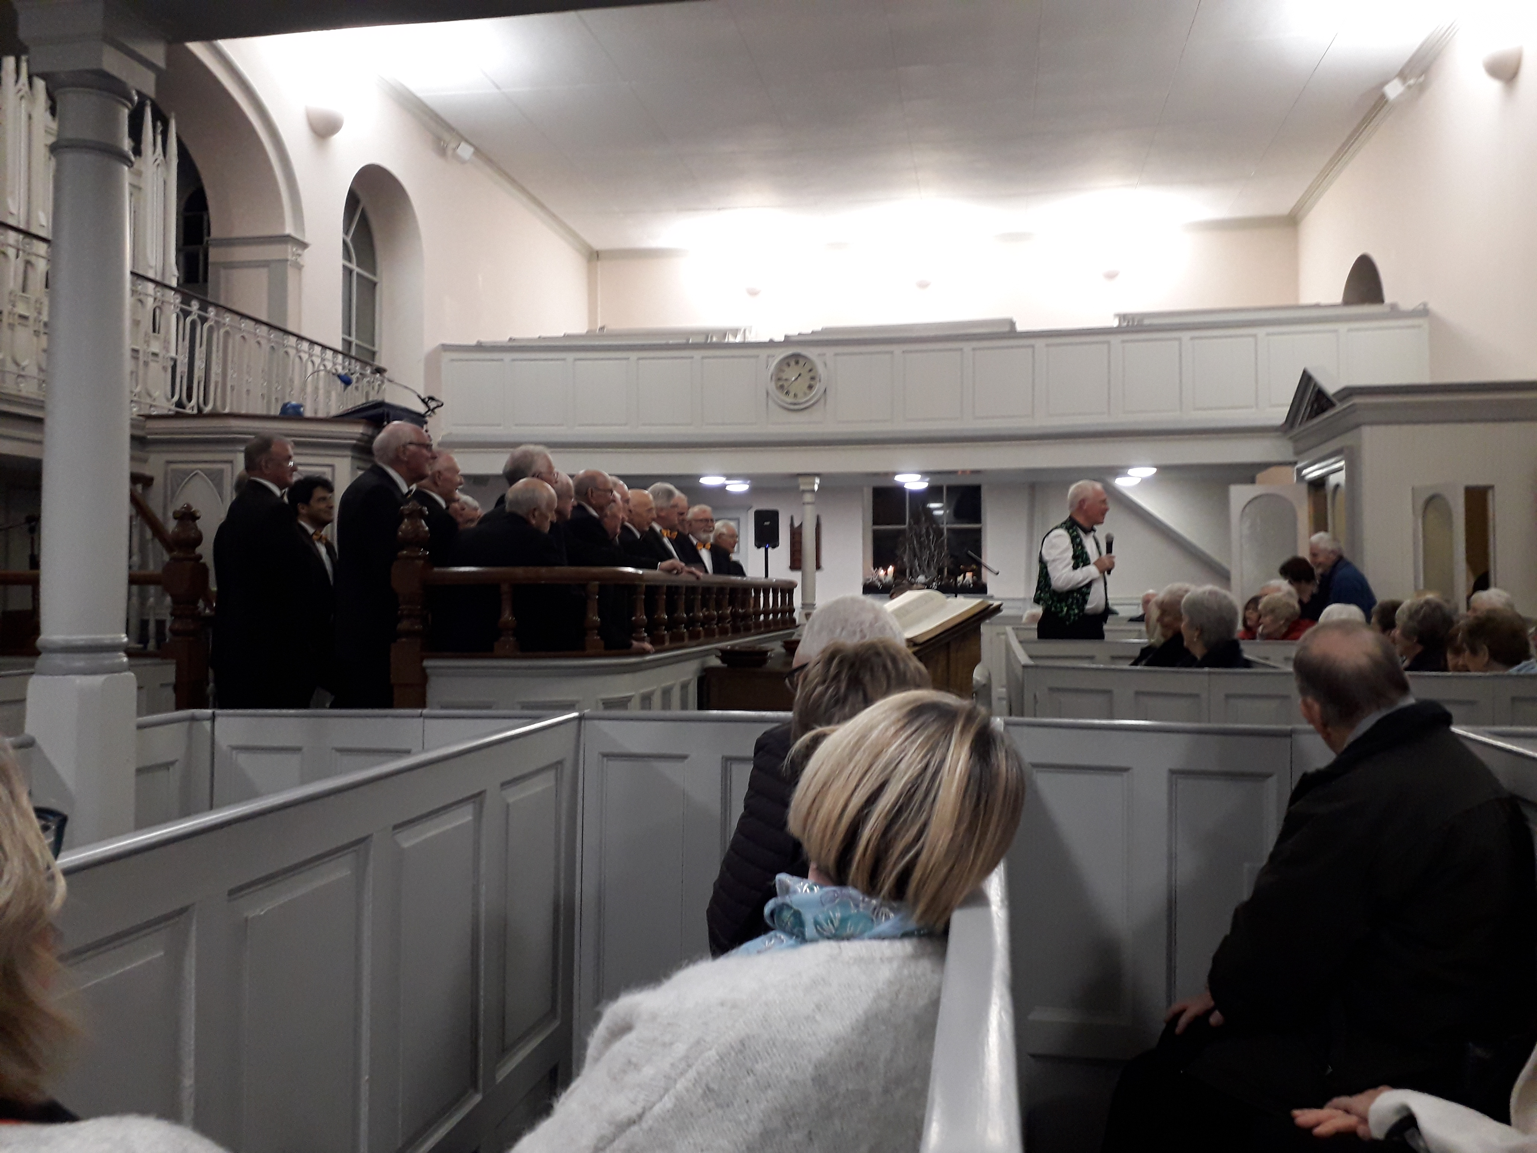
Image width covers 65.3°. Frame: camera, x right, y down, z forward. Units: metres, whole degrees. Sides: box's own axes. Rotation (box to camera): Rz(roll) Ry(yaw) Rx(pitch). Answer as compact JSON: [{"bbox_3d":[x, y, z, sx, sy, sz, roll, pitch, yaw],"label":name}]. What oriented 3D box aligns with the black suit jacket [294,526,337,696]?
[{"bbox_3d":[-2.208,0.148,5.744,0.340,0.820,0.500,0,-1,18],"label":"black suit jacket"}]

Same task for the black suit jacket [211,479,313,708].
[{"bbox_3d":[-2.247,0.034,5.343,0.360,0.920,0.520,0,-1,-22],"label":"black suit jacket"}]

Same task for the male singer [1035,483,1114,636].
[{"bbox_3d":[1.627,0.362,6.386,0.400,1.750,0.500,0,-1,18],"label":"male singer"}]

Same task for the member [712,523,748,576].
[{"bbox_3d":[-0.282,0.468,8.187,0.340,1.700,0.500,0,-1,20],"label":"member"}]

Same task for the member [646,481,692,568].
[{"bbox_3d":[-0.550,0.348,6.587,0.340,1.720,0.500,-1,-1,39],"label":"member"}]

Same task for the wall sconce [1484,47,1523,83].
[{"bbox_3d":[5.387,-3.726,8.855,0.195,0.195,0.380,0,-1,11],"label":"wall sconce"}]

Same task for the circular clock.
[{"bbox_3d":[0.266,-1.884,11.540,0.560,0.565,0.080,0,-1,11],"label":"circular clock"}]

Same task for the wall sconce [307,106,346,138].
[{"bbox_3d":[-3.668,-3.762,10.024,0.195,0.195,0.380,0,-1,11],"label":"wall sconce"}]

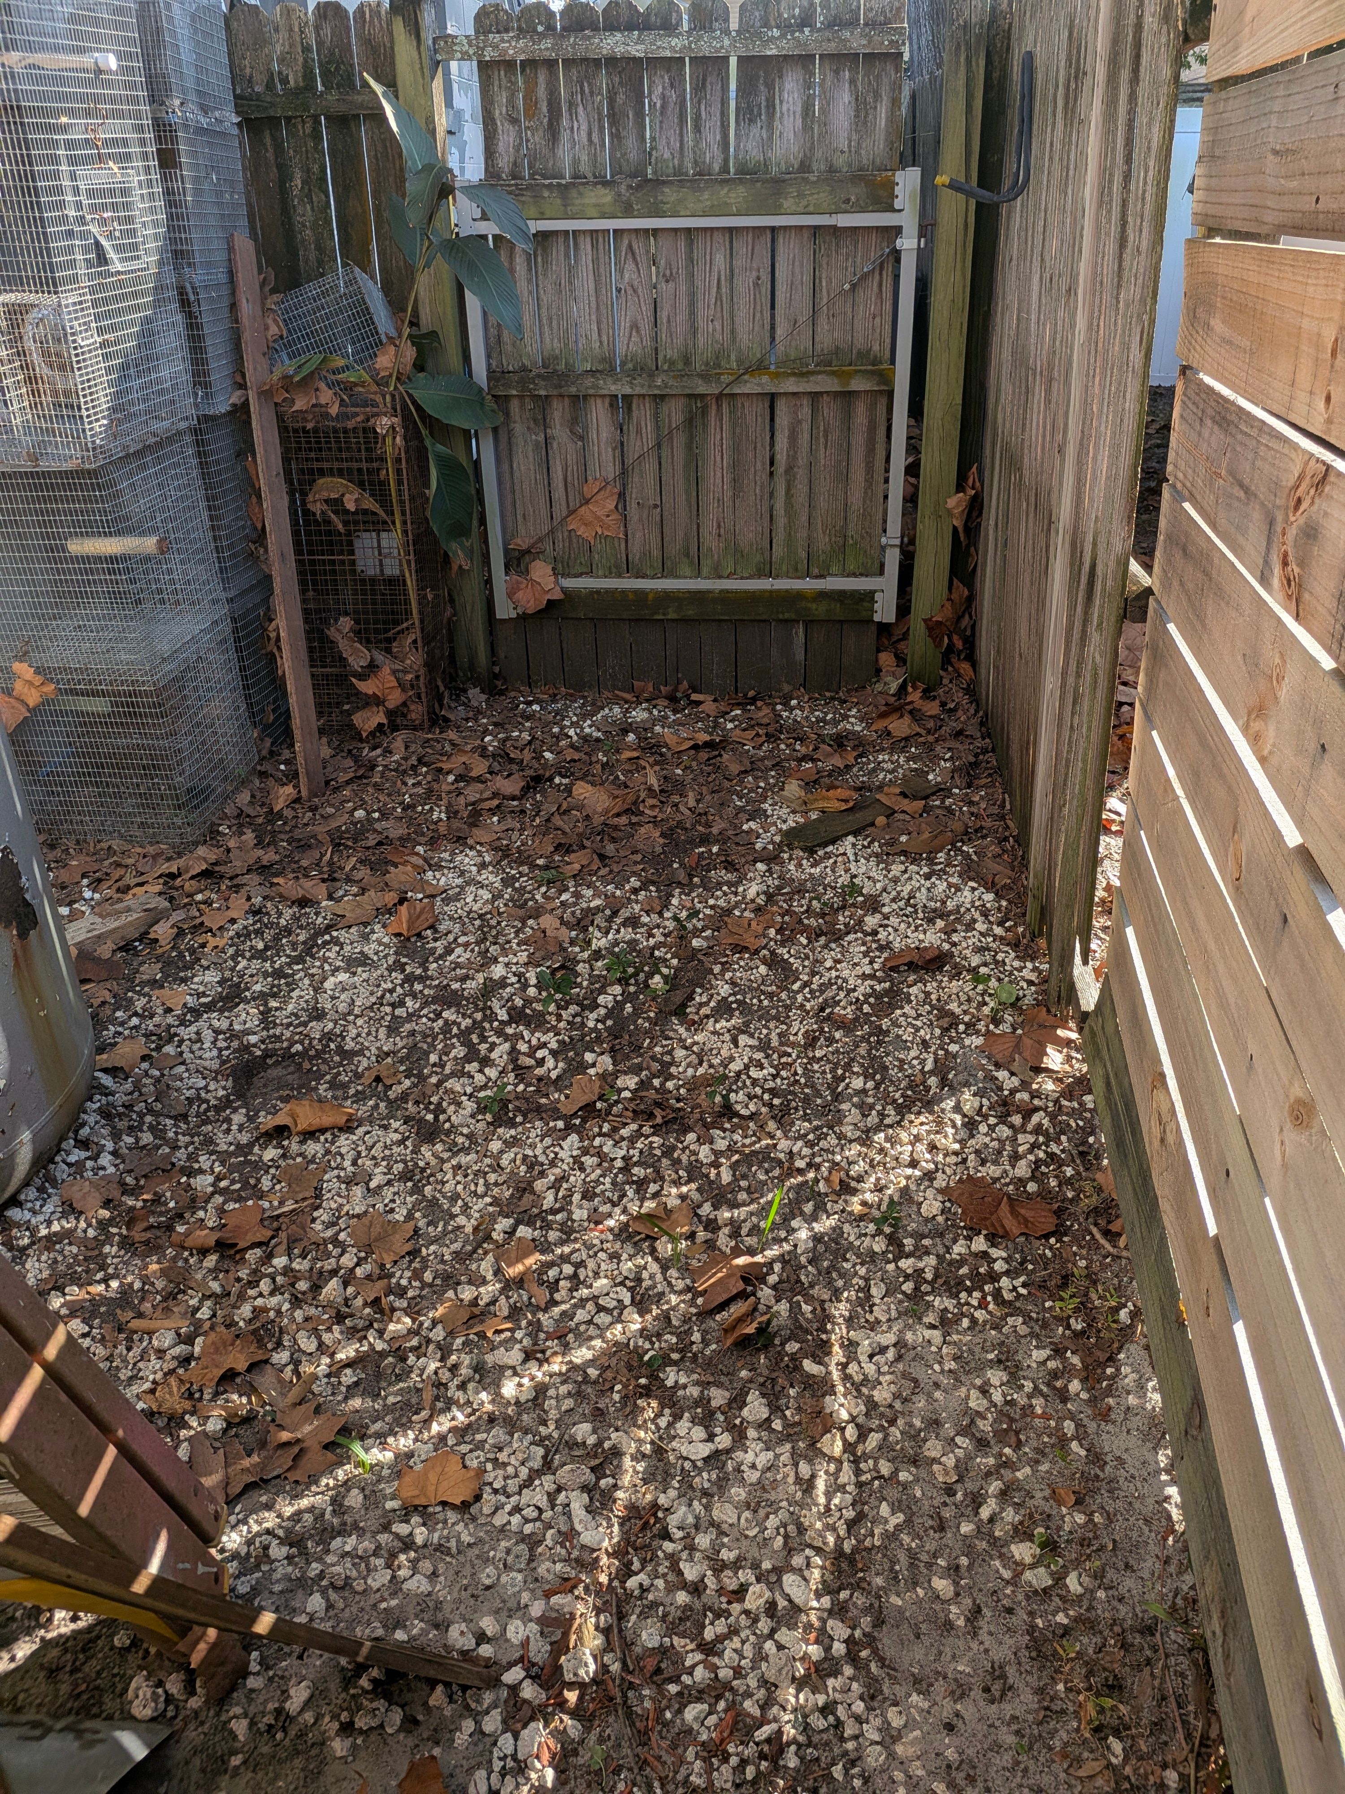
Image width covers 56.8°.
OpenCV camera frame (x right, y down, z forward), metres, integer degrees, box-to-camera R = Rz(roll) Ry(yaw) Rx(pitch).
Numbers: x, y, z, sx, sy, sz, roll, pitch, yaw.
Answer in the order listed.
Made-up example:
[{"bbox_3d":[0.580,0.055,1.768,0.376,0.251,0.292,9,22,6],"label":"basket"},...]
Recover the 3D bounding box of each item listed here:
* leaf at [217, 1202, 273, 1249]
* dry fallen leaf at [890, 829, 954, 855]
[{"bbox_3d":[-0.607,0.465,1.771,0.082,0.035,0.072,-2,27,0],"label":"leaf"},{"bbox_3d":[0.564,-0.116,2.764,0.160,0.030,0.065,-15,31,-23],"label":"dry fallen leaf"}]

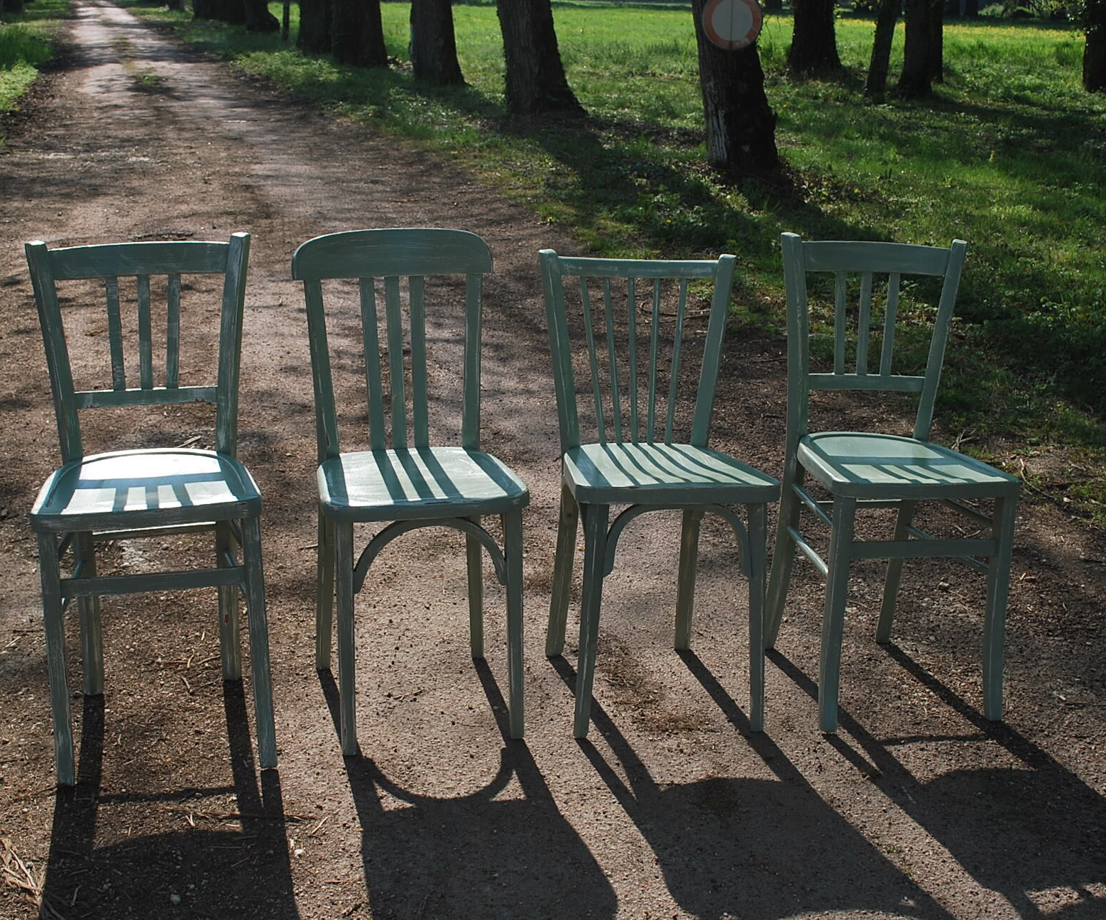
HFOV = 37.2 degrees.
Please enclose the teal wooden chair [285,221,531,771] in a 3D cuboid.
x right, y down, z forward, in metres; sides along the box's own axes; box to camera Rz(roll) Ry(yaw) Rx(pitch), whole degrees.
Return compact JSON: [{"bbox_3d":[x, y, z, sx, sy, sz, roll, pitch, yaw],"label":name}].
[{"bbox_3d":[-0.255,0.036,3.053,0.380,0.875,0.474,-2,14,-13],"label":"teal wooden chair"}]

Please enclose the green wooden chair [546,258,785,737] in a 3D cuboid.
[{"bbox_3d":[0.181,0.044,3.138,0.385,0.836,0.489,-1,13,-10],"label":"green wooden chair"}]

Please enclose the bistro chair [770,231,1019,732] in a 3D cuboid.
[{"bbox_3d":[0.630,0.020,3.181,0.380,0.867,0.473,-2,14,-12],"label":"bistro chair"}]

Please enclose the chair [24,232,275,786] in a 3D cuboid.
[{"bbox_3d":[-0.701,0.065,2.913,0.395,0.866,0.480,-2,14,-13],"label":"chair"}]

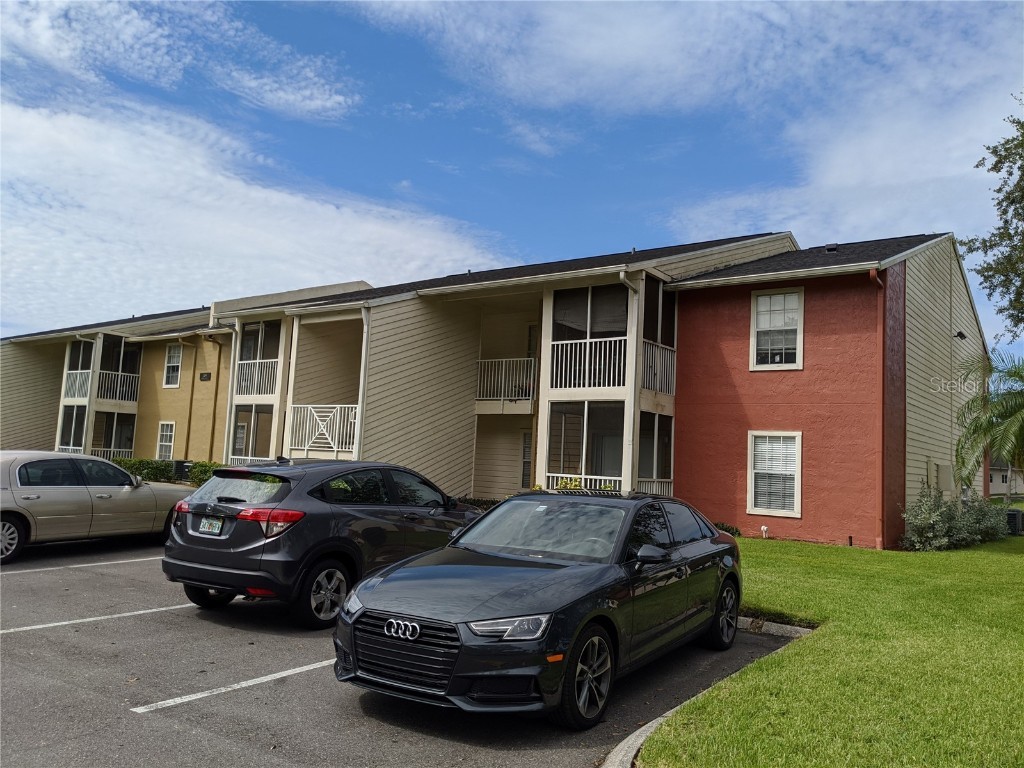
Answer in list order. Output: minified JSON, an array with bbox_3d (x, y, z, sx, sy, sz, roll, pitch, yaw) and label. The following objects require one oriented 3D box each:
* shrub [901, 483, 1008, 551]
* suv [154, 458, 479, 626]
[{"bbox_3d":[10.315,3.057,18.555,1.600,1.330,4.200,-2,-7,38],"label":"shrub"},{"bbox_3d":[-1.784,1.661,9.130,1.840,1.600,4.320,-1,-7,31],"label":"suv"}]

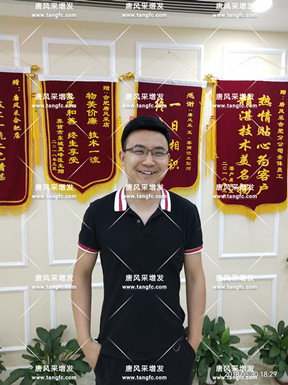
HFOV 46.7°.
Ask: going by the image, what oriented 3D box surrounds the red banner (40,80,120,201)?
[{"bbox_3d":[-0.425,-0.346,2.260,0.530,0.845,0.040,-1,6,-8],"label":"red banner"}]

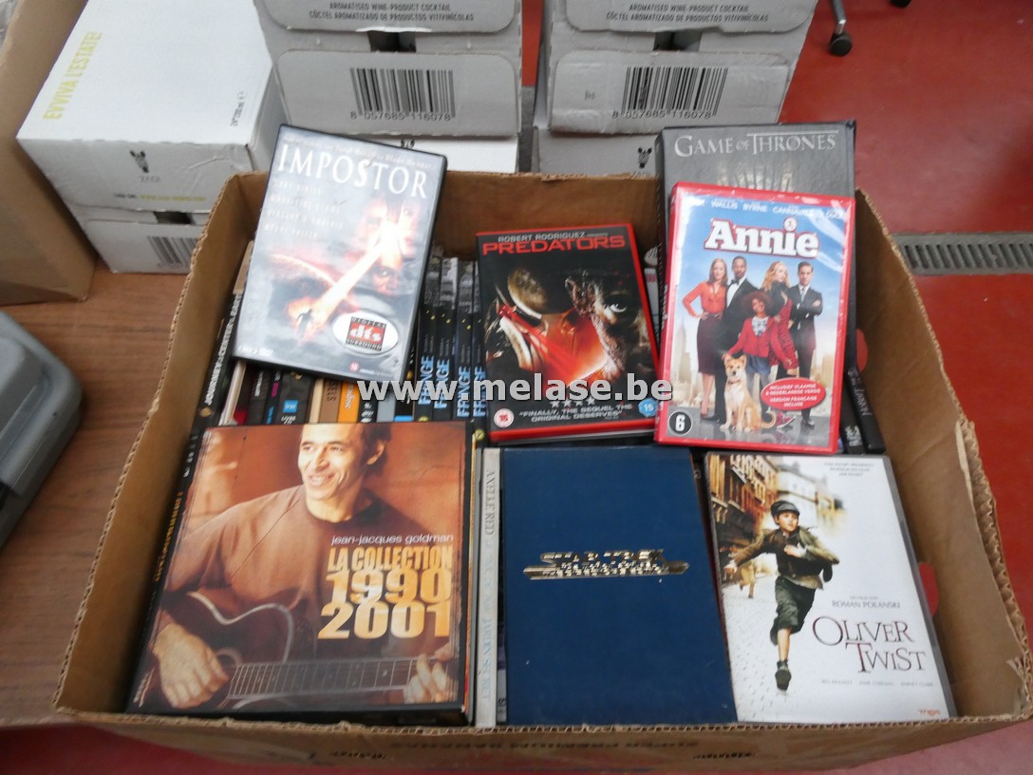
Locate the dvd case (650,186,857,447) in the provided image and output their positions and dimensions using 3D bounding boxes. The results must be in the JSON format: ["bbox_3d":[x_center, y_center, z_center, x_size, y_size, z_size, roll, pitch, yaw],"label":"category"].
[{"bbox_3d":[0.177,-0.049,0.535,0.135,0.015,0.190,4,91,-5],"label":"dvd case"}]

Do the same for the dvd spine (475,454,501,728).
[{"bbox_3d":[-0.016,0.162,0.536,0.013,0.135,0.190,-1,56,1],"label":"dvd spine"}]

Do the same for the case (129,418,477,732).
[{"bbox_3d":[-0.127,0.113,0.471,0.194,0.030,0.190,-2,56,1],"label":"case"}]

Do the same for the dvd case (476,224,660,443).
[{"bbox_3d":[0.041,-0.051,0.589,0.135,0.015,0.190,-4,63,-2],"label":"dvd case"}]

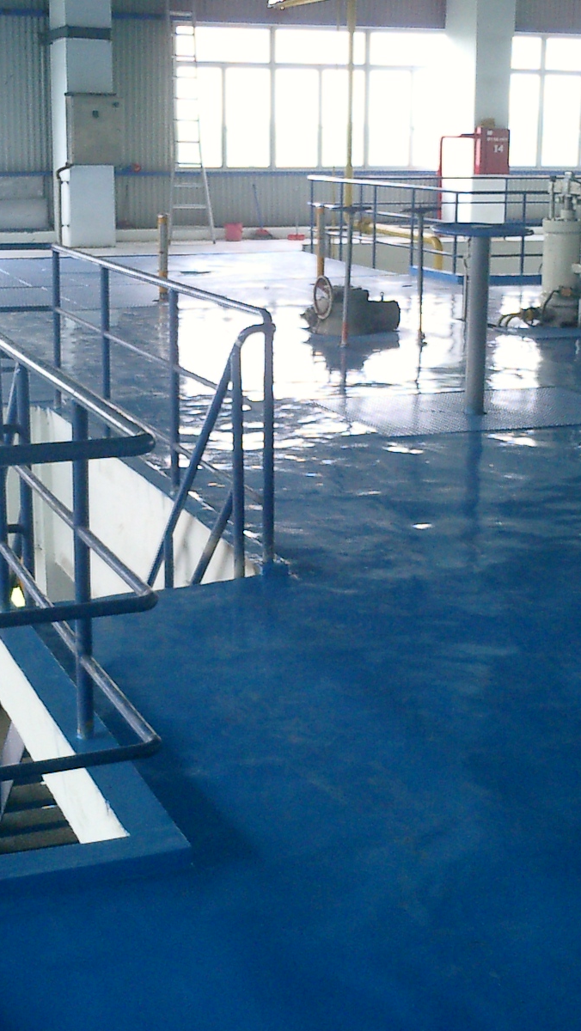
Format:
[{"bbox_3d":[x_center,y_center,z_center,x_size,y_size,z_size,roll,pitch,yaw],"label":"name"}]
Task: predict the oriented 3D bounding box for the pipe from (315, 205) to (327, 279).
[{"bbox_3d":[0.338,-2.954,15.669,0.088,0.856,0.088,-5,16,-22],"label":"pipe"}]

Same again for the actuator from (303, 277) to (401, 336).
[{"bbox_3d":[0.541,-1.775,11.985,0.704,0.480,0.432,-5,16,-22],"label":"actuator"}]

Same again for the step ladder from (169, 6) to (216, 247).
[{"bbox_3d":[-1.507,-5.781,21.154,0.704,3.440,0.384,-5,16,-22],"label":"step ladder"}]

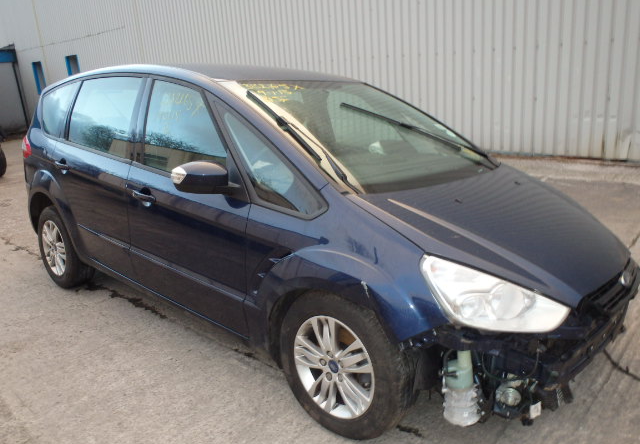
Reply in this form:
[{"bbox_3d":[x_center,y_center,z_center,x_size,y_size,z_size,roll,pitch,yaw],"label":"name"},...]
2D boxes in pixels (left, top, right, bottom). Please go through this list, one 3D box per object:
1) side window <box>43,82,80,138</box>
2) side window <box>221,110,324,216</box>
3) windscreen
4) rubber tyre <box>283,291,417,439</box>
[{"bbox_3d":[-1.980,-0.850,3.886,0.100,0.420,0.600,13,0,-45],"label":"side window"},{"bbox_3d":[-0.256,-0.286,2.405,0.840,0.470,0.100,10,1,37],"label":"side window"},{"bbox_3d":[0.250,-0.563,2.985,1.480,0.170,1.200,-14,46,-47],"label":"windscreen"},{"bbox_3d":[0.123,0.595,2.267,0.656,0.656,0.225,11,17,41],"label":"rubber tyre"}]

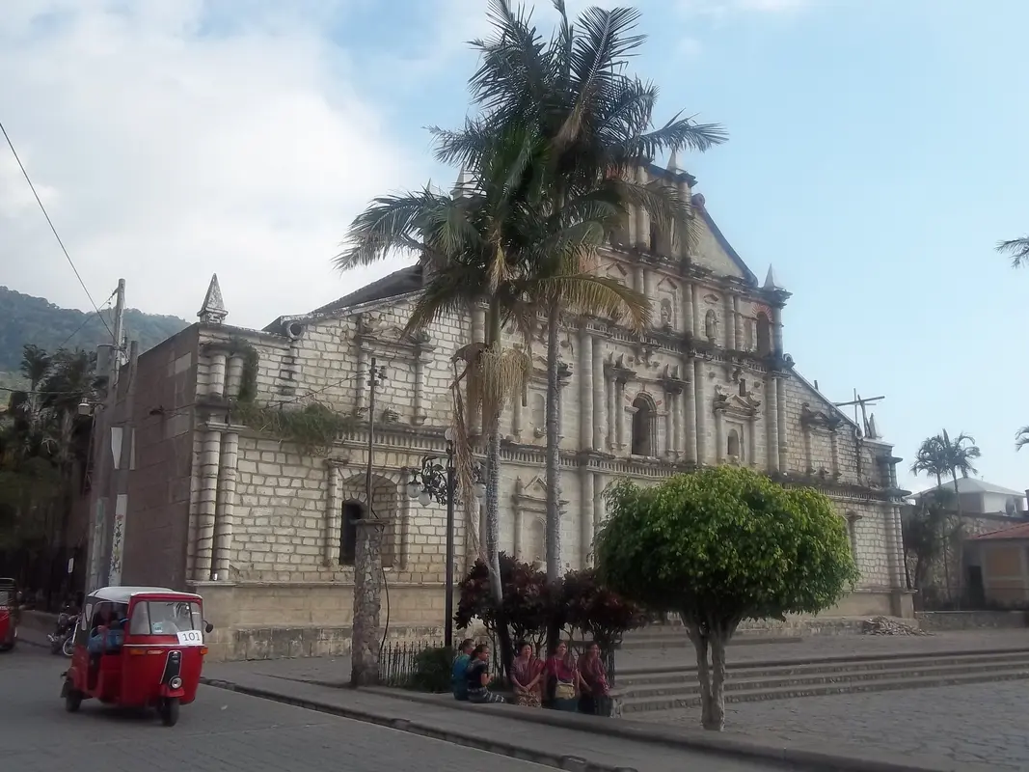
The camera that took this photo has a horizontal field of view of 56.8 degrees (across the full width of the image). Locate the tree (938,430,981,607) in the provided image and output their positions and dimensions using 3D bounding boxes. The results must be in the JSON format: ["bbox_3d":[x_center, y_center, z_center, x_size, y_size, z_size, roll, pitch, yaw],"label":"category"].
[{"bbox_3d":[18.033,5.358,38.226,2.000,7.270,2.000,-5,-13,23],"label":"tree"}]

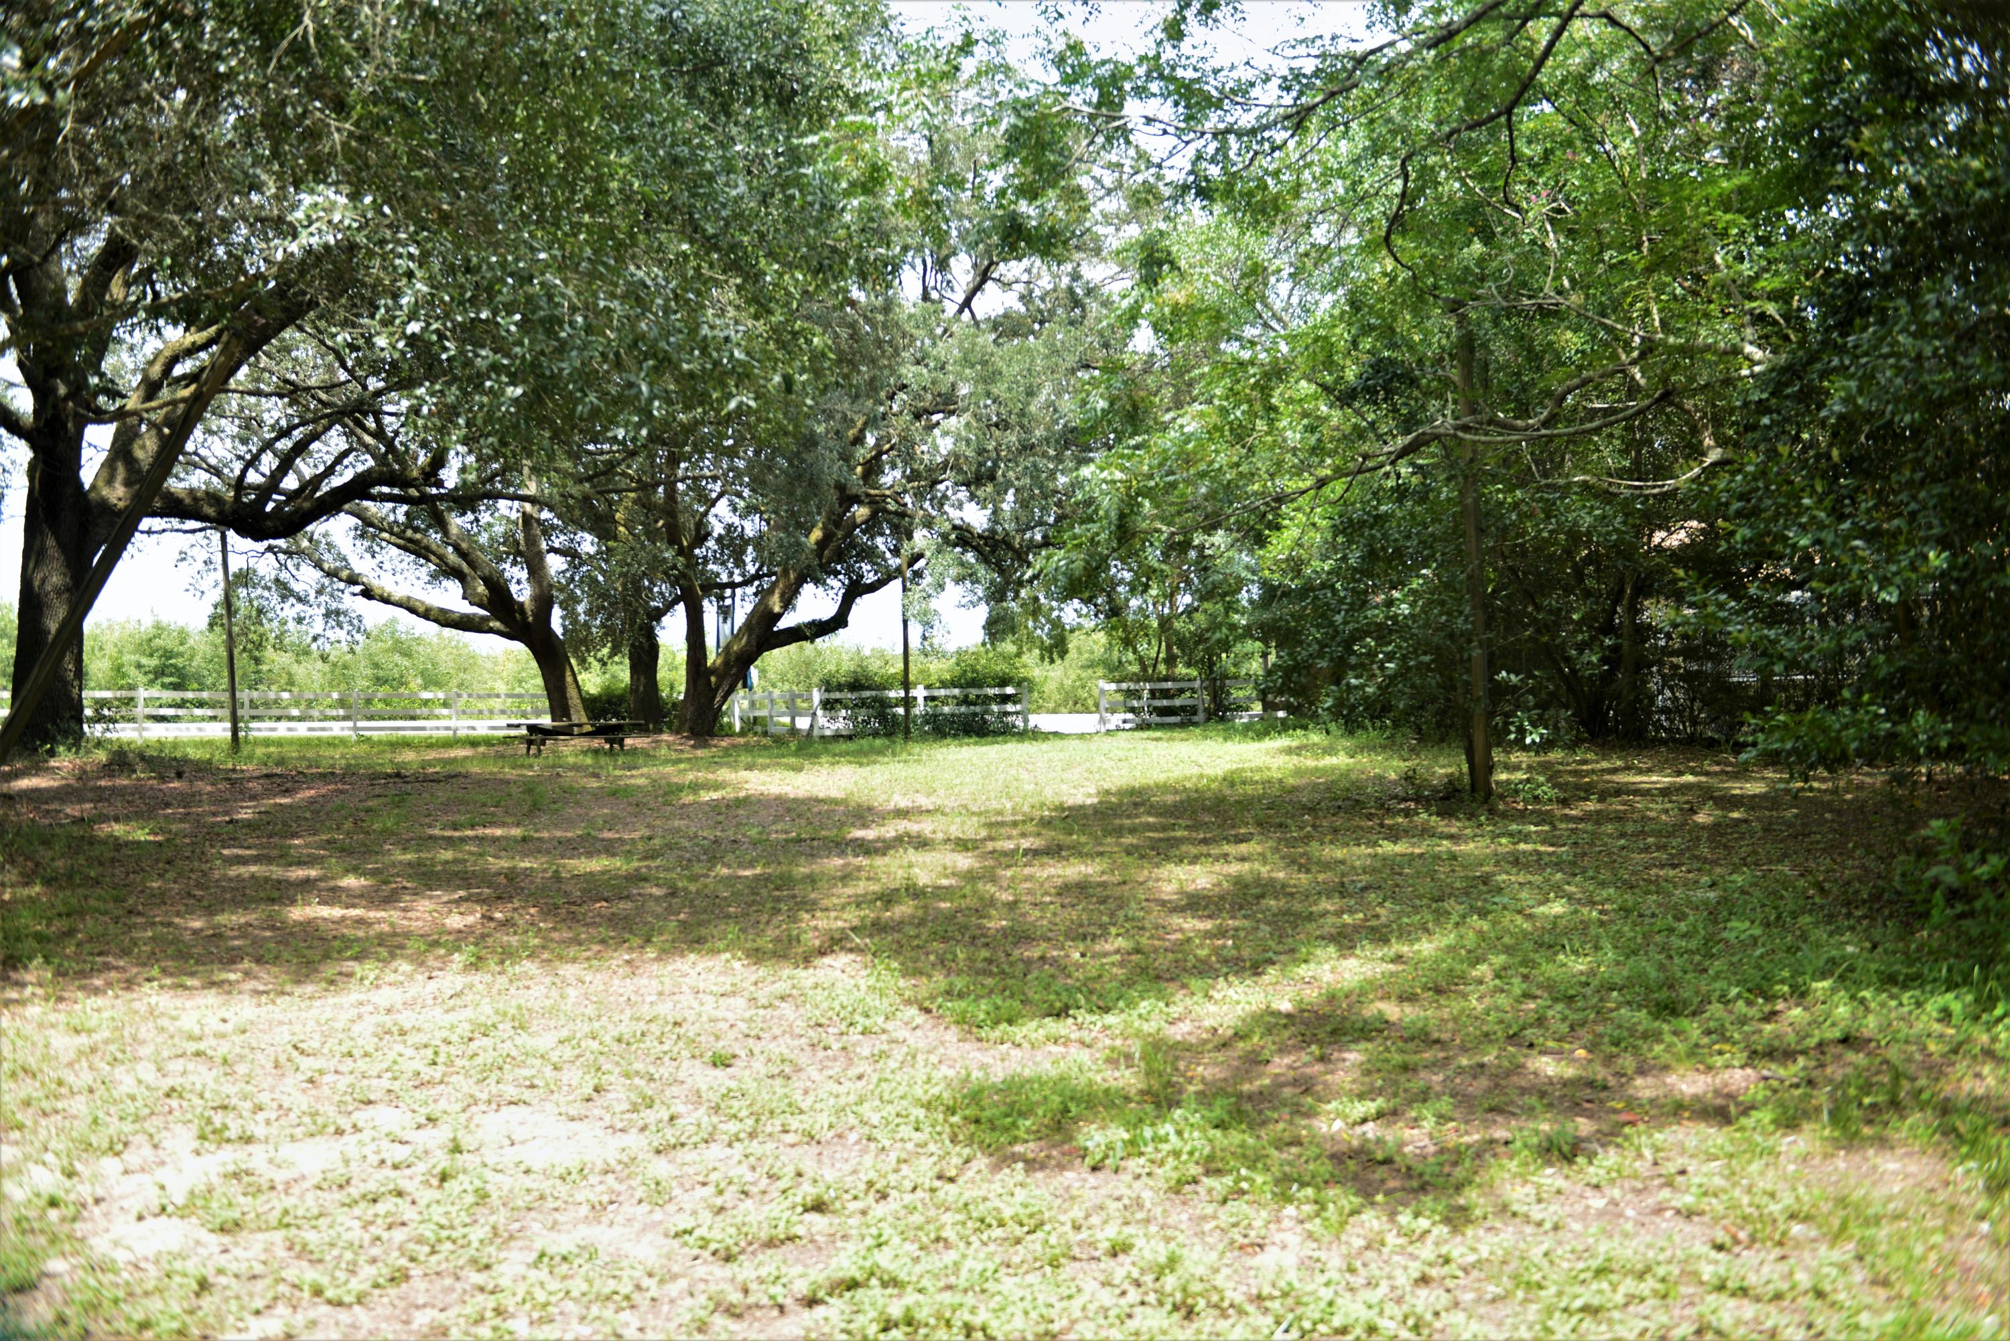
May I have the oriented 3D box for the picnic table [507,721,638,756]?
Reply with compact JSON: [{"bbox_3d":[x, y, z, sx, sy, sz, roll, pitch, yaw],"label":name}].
[{"bbox_3d":[-7.820,1.320,34.500,2.450,0.730,1.500,-1,0,-12],"label":"picnic table"}]

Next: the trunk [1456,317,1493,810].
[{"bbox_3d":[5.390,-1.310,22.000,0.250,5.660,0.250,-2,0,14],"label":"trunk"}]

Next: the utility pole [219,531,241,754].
[{"bbox_3d":[-15.100,-0.540,37.000,0.180,4.400,0.180,-3,0,-22],"label":"utility pole"}]

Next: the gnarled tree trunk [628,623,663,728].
[{"bbox_3d":[-8.520,0.160,45.000,0.780,2.600,0.780,-1,0,-12],"label":"gnarled tree trunk"}]

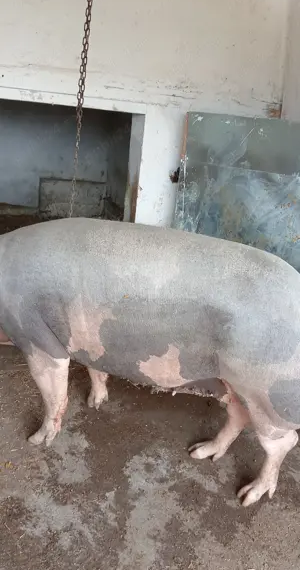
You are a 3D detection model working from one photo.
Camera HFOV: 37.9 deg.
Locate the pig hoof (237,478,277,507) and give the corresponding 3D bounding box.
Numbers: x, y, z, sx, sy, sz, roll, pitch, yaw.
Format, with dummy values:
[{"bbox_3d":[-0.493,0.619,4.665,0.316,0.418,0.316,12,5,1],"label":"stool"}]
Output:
[{"bbox_3d":[0.351,0.680,1.436,0.112,0.060,0.068,0,21,-16],"label":"pig hoof"}]

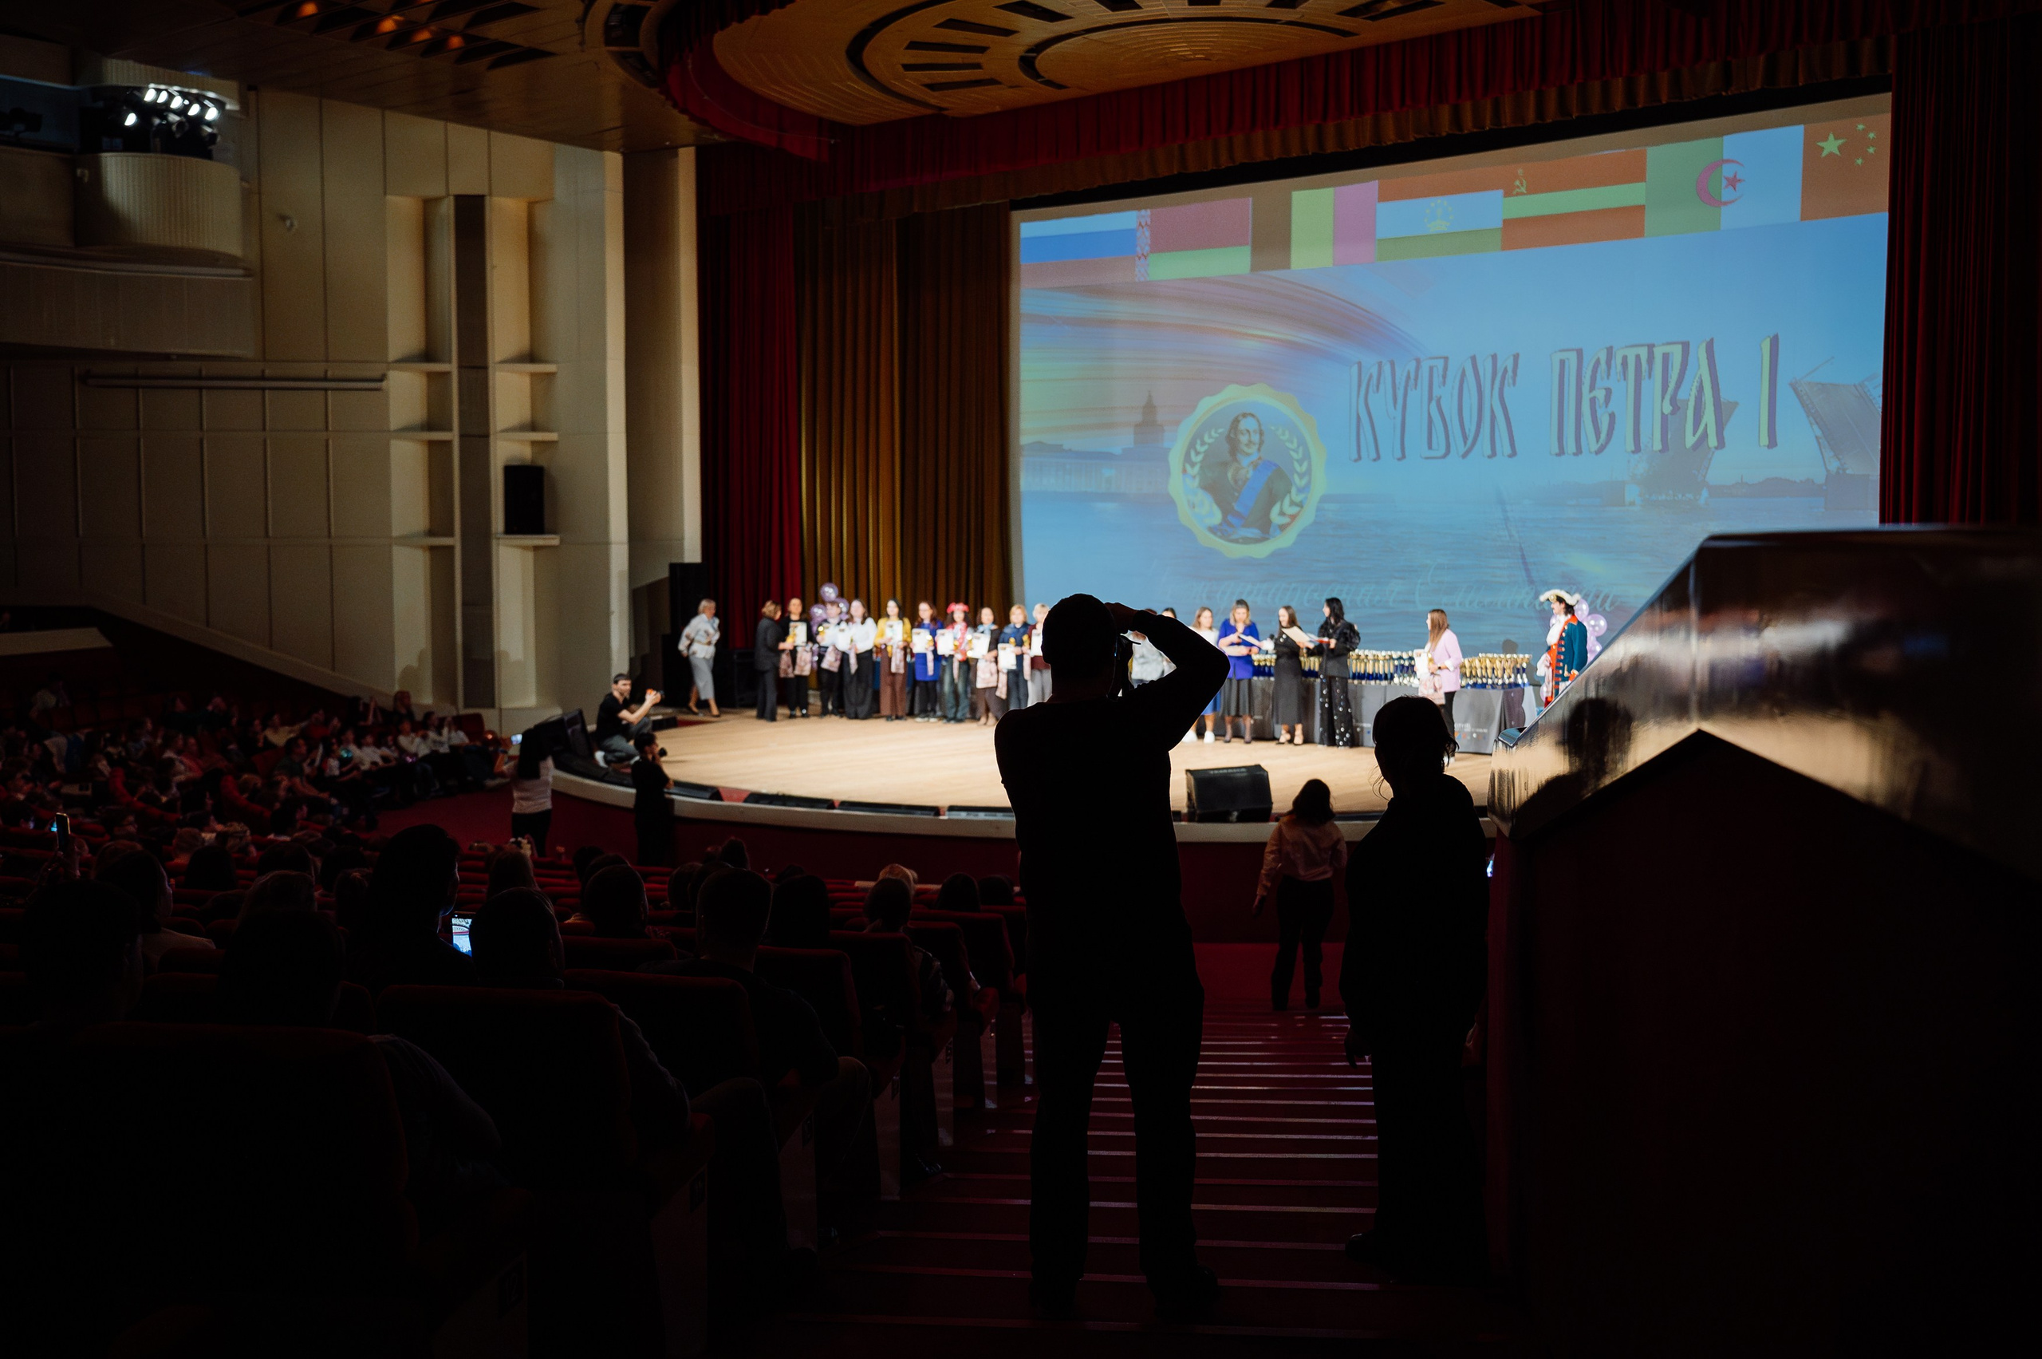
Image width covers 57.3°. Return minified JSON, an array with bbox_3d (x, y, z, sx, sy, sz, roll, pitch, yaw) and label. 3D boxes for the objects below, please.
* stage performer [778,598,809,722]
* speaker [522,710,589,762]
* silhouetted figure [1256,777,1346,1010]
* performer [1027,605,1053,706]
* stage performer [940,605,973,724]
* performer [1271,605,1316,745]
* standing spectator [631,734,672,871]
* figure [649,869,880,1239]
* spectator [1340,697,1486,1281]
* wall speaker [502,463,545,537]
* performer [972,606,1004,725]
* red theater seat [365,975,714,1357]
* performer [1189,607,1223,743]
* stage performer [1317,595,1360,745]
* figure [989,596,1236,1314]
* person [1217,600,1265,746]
[{"bbox_3d":[-3.126,-0.298,25.825,0.500,1.650,0.380,1,4,9],"label":"stage performer"},{"bbox_3d":[-5.000,0.583,20.179,0.540,0.540,0.520,2,4,25],"label":"speaker"},{"bbox_3d":[2.049,1.543,13.517,0.600,1.650,0.400,0,4,3],"label":"silhouetted figure"},{"bbox_3d":[0.286,-0.179,23.983,0.460,1.583,0.380,2,4,24],"label":"performer"},{"bbox_3d":[-0.875,-0.214,25.236,0.460,1.620,0.360,1,4,18],"label":"stage performer"},{"bbox_3d":[3.225,-0.046,22.391,0.500,1.650,0.420,2,4,28],"label":"performer"},{"bbox_3d":[-3.352,1.301,16.915,0.440,1.670,0.480,-1,4,-20],"label":"standing spectator"},{"bbox_3d":[-0.693,1.062,5.082,0.570,1.200,0.800,1,4,9],"label":"figure"},{"bbox_3d":[1.109,0.873,5.285,0.440,1.650,0.360,-3,5,-42],"label":"spectator"},{"bbox_3d":[-6.922,-2.504,26.195,0.540,0.960,0.520,-1,4,-14],"label":"wall speaker"},{"bbox_3d":[-0.451,-0.176,25.038,0.460,1.570,0.360,2,4,23],"label":"performer"},{"bbox_3d":[-1.108,1.132,4.510,0.620,0.940,0.660,1,4,9],"label":"red theater seat"},{"bbox_3d":[2.225,-0.060,22.467,0.500,1.630,0.360,1,4,12],"label":"performer"},{"bbox_3d":[3.670,-0.082,21.676,0.430,1.713,0.480,-4,5,-44],"label":"stage performer"},{"bbox_3d":[0.214,0.679,4.535,0.570,1.772,0.500,1,4,13],"label":"figure"},{"bbox_3d":[2.582,-0.094,22.014,0.520,1.687,0.420,1,4,12],"label":"person"}]

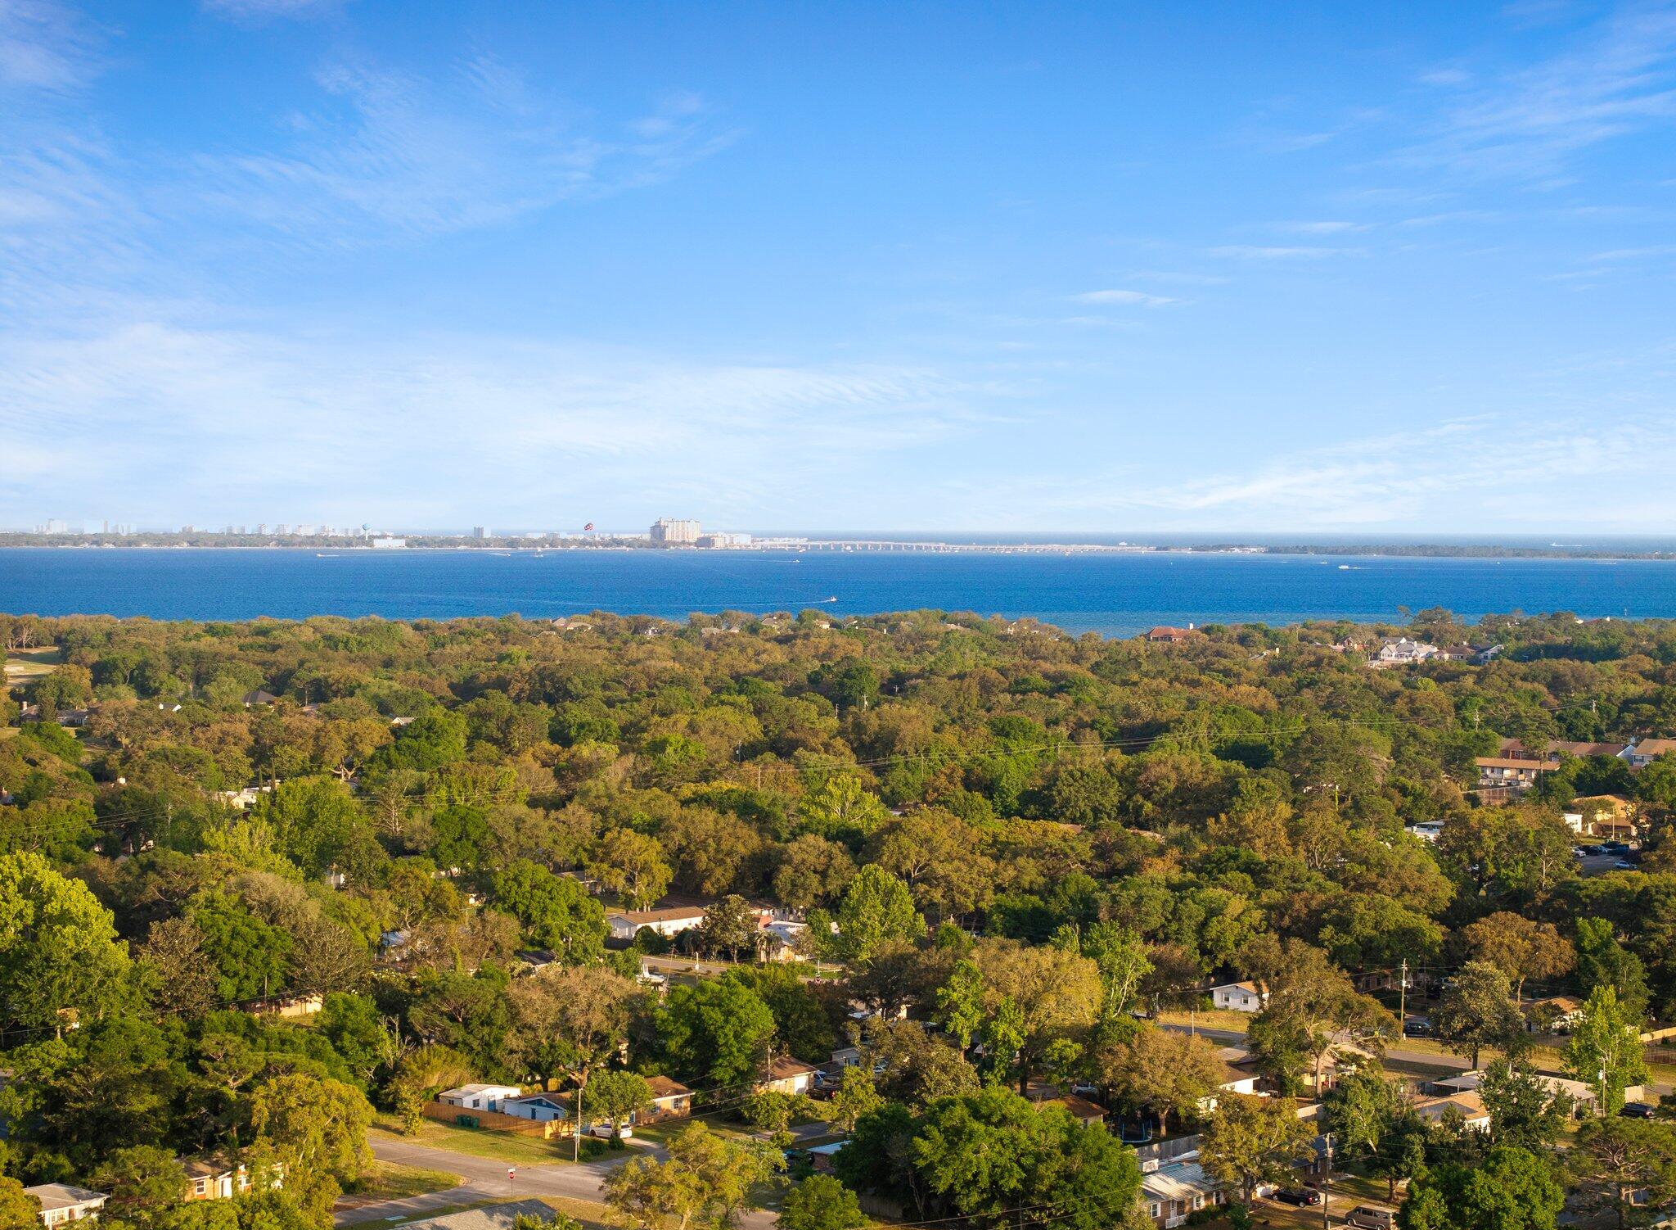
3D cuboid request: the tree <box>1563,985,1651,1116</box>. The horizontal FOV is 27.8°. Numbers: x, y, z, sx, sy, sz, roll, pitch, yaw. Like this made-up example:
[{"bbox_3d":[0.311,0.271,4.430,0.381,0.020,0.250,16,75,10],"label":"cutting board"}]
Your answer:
[{"bbox_3d":[84.359,47.667,371.091,9.600,14.400,9.600,0,2,0],"label":"tree"}]

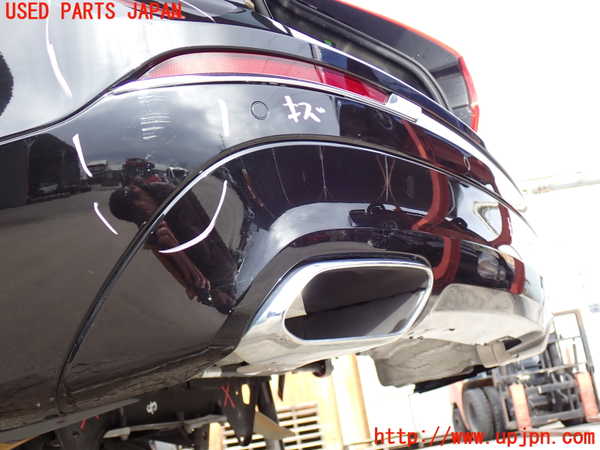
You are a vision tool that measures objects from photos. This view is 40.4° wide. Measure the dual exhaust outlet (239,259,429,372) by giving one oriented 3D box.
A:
[{"bbox_3d":[0.038,0.108,0.955,0.232,0.106,0.128,7,-19,-44],"label":"dual exhaust outlet"}]

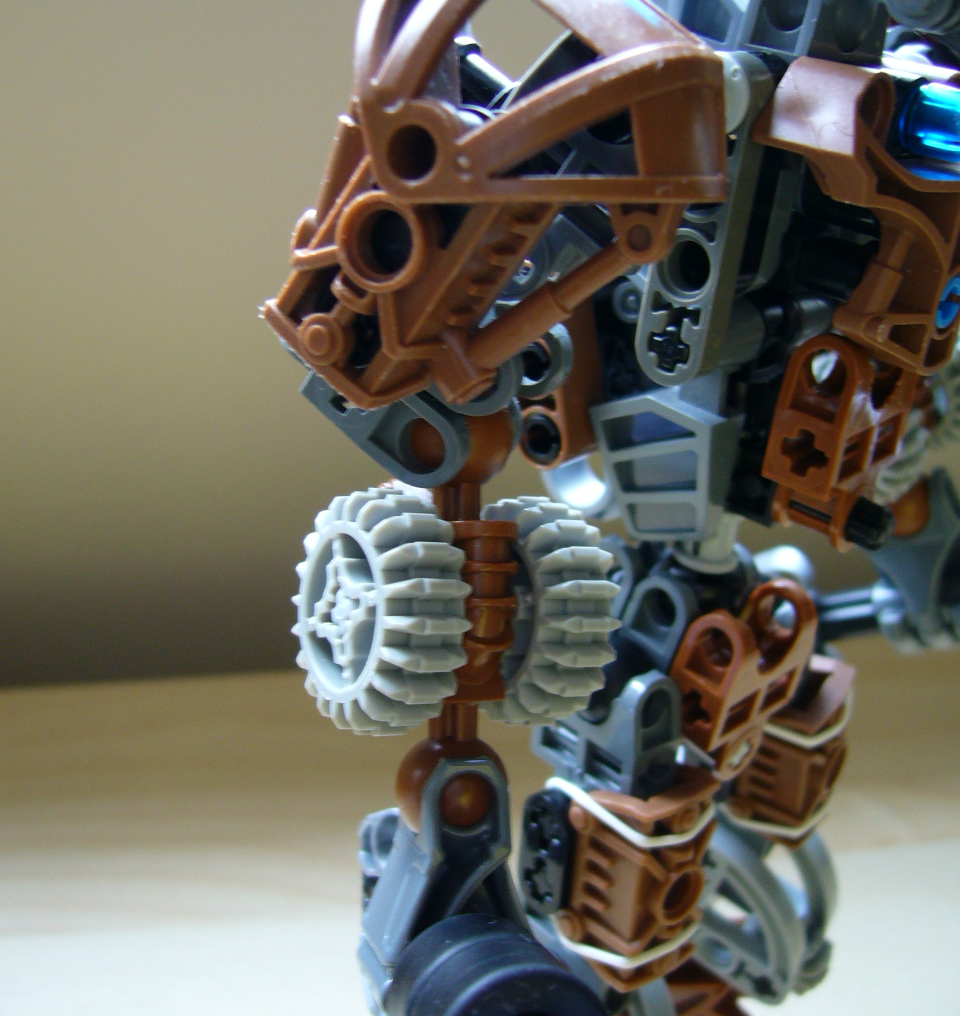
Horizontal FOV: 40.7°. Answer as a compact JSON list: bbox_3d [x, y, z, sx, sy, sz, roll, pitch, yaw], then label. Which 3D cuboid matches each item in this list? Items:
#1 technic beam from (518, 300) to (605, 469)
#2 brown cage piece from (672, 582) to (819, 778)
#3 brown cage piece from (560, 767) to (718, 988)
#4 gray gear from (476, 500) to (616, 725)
[{"bbox_3d":[0.009,-0.017,0.150,0.007,0.024,0.008,5,20,44],"label":"technic beam"},{"bbox_3d":[0.030,0.020,0.151,0.007,0.024,0.016,32,34,34],"label":"brown cage piece"},{"bbox_3d":[0.019,0.043,0.156,0.012,0.024,0.013,-13,27,-38],"label":"brown cage piece"},{"bbox_3d":[0.004,0.010,0.125,0.008,0.022,0.022,2,-1,-33],"label":"gray gear"}]

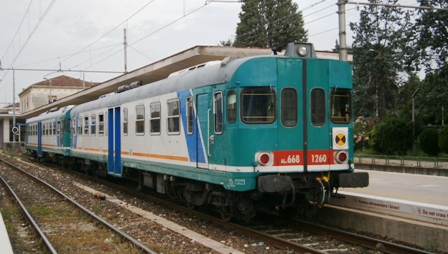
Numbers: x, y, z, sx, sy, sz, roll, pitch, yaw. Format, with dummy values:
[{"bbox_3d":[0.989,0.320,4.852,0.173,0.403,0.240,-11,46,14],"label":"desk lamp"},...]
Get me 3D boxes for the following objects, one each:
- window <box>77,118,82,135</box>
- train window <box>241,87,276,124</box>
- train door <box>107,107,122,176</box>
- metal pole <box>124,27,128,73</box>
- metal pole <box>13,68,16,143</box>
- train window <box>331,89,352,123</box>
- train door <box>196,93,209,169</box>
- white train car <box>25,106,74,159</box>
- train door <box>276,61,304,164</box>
[{"bbox_3d":[-6.571,-0.064,27.826,0.060,0.860,1.000,0,-1,-24],"label":"window"},{"bbox_3d":[0.694,-0.407,11.963,0.740,0.740,0.060,0,-1,-10],"label":"train window"},{"bbox_3d":[-3.863,0.518,21.499,0.090,2.300,1.700,0,-1,-24],"label":"train door"},{"bbox_3d":[-6.768,-2.390,42.153,0.220,8.860,0.220,0,-1,-24],"label":"metal pole"},{"bbox_3d":[-24.108,-2.158,70.000,0.230,9.400,0.230,0,-1,-24],"label":"metal pole"},{"bbox_3d":[2.461,-0.429,12.743,0.720,0.770,0.060,0,-1,-38],"label":"train window"},{"bbox_3d":[-0.466,0.098,13.591,0.070,1.720,0.730,0,-1,-24],"label":"train door"},{"bbox_3d":[-10.852,0.826,40.863,2.880,3.600,22.000,0,-1,-24],"label":"white train car"},{"bbox_3d":[1.314,-0.249,12.157,0.600,2.200,0.070,0,-1,-24],"label":"train door"}]

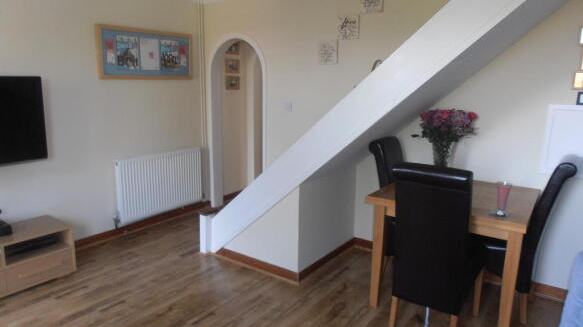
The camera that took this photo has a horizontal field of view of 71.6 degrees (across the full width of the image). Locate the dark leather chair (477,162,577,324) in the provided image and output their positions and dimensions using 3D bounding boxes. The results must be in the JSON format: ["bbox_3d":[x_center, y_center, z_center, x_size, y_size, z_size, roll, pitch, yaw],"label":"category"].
[{"bbox_3d":[1.480,0.457,2.735,0.625,1.065,0.440,9,15,35],"label":"dark leather chair"}]

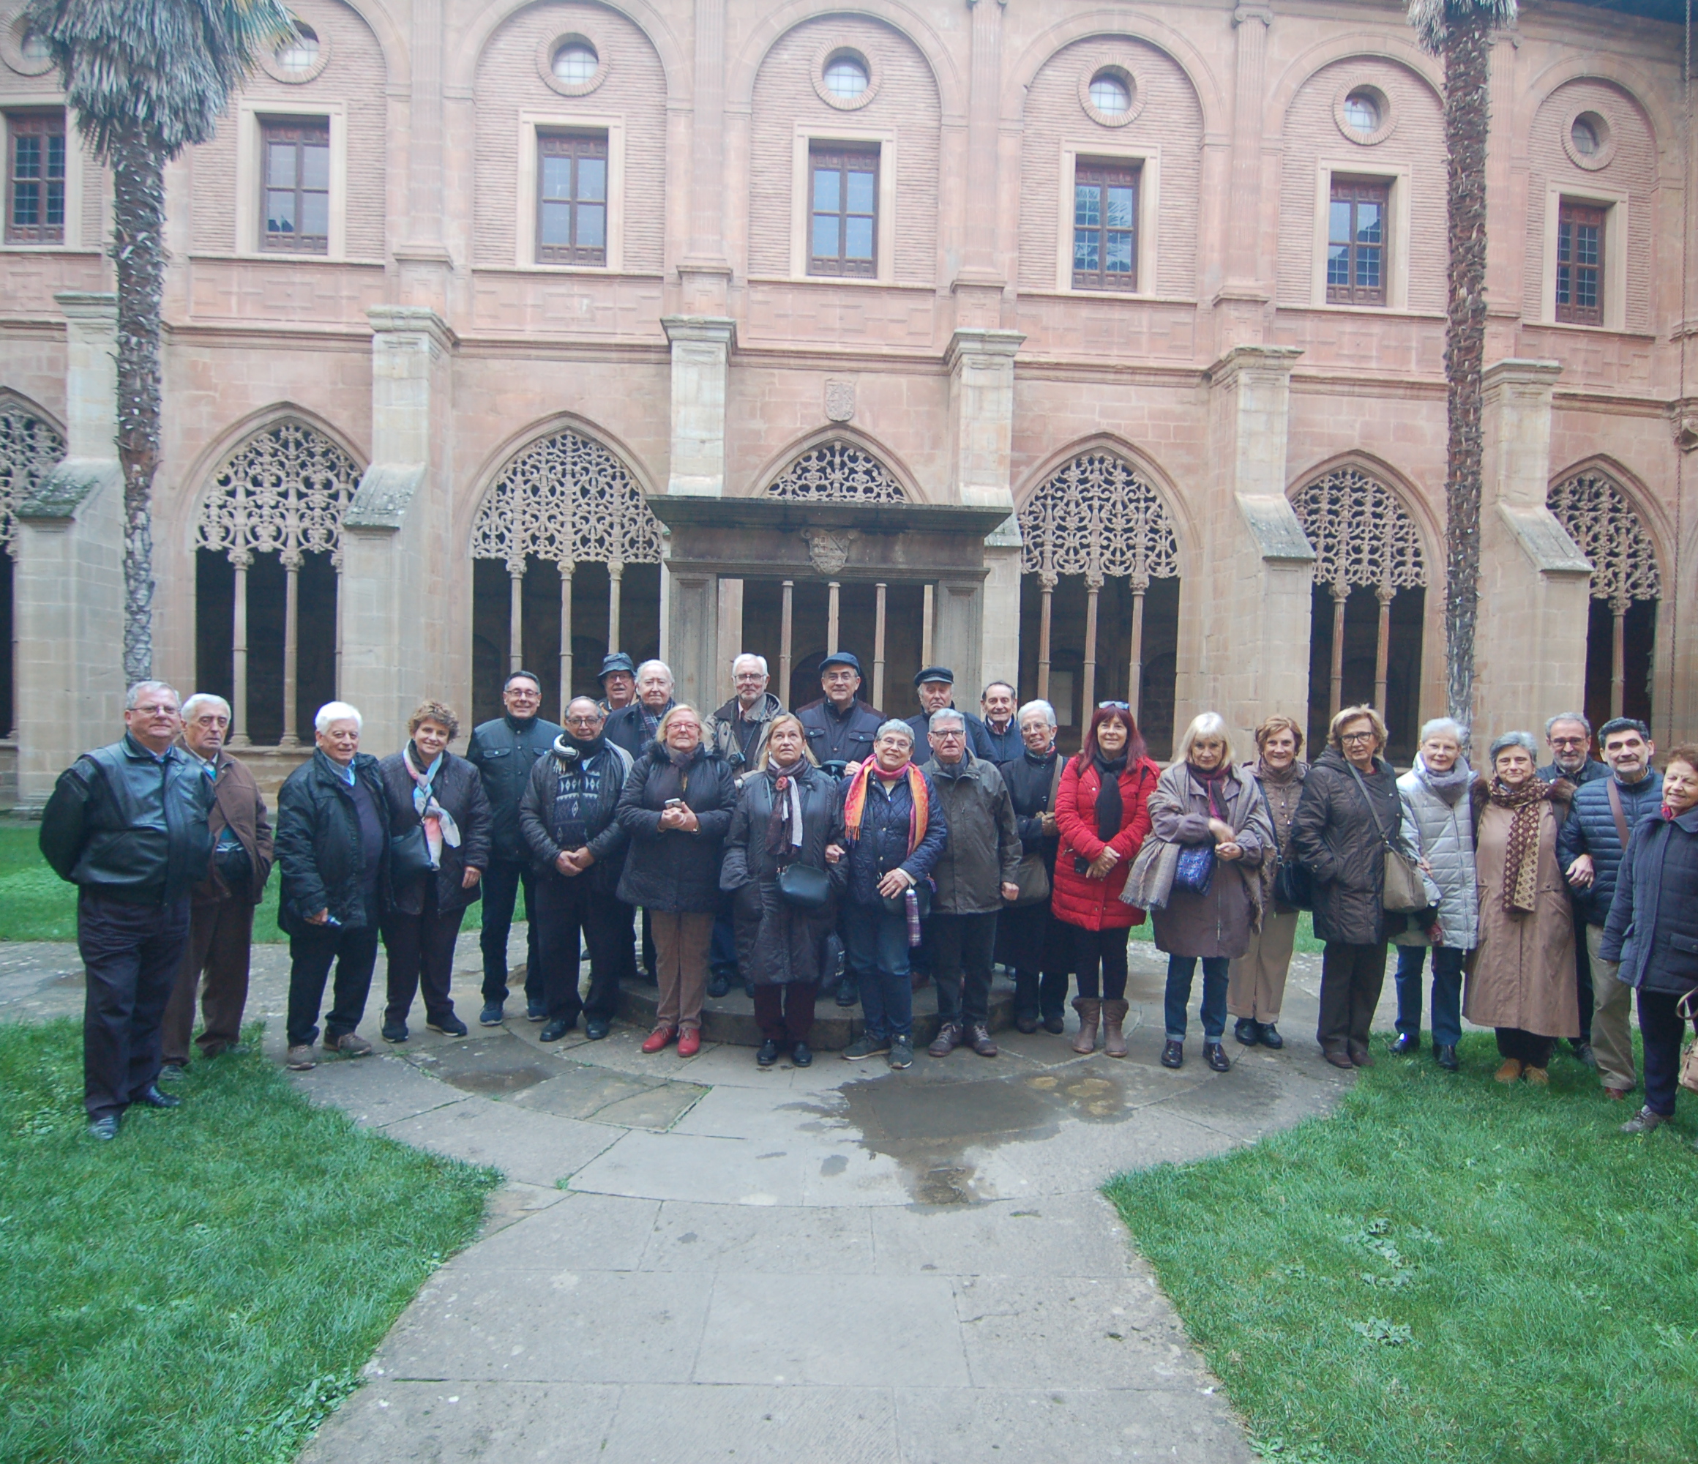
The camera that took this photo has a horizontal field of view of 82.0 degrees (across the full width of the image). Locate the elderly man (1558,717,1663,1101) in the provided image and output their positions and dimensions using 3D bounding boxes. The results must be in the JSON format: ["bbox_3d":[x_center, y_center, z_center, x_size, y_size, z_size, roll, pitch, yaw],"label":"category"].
[{"bbox_3d":[3.441,0.766,4.370,0.500,1.663,0.350,2,1,30],"label":"elderly man"}]

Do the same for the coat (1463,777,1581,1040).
[{"bbox_3d":[3.152,0.821,4.587,0.500,1.239,0.360,2,1,30],"label":"coat"}]

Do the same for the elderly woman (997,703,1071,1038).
[{"bbox_3d":[0.979,0.691,5.128,0.540,1.706,0.360,1,0,14],"label":"elderly woman"}]

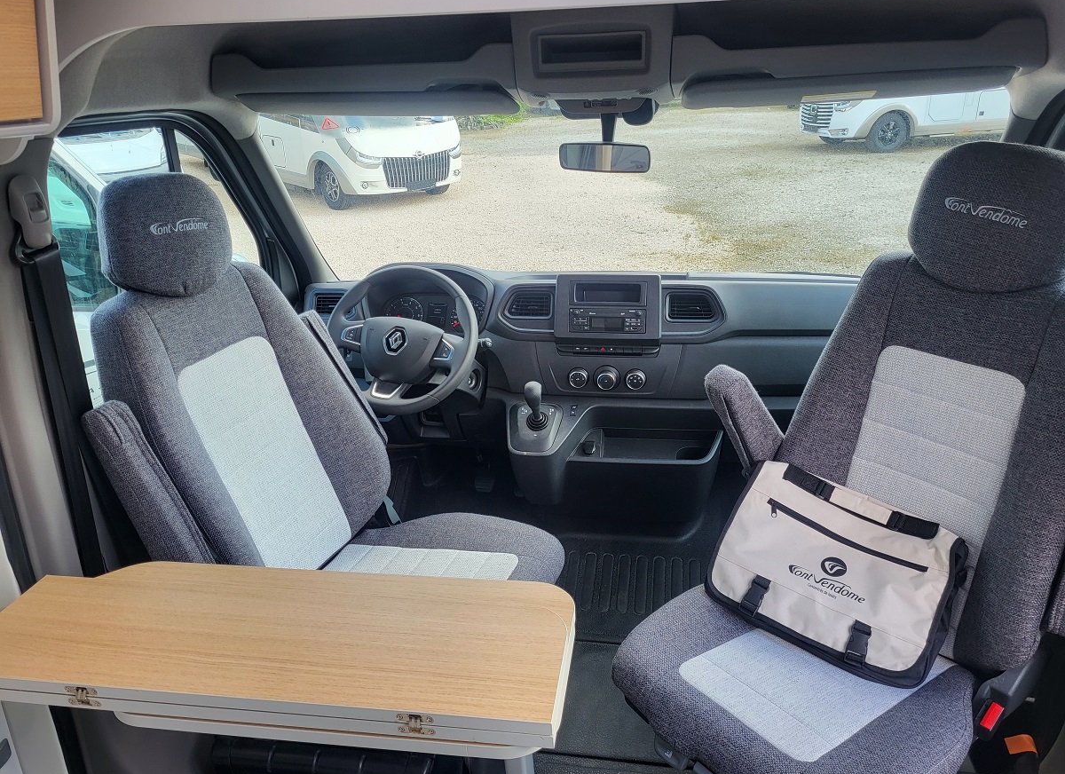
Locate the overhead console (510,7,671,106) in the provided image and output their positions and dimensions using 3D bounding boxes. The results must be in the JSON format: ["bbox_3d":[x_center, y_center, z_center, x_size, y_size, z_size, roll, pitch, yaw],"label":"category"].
[{"bbox_3d":[0.117,-0.635,1.546,0.295,0.185,0.240,1,22,9],"label":"overhead console"}]

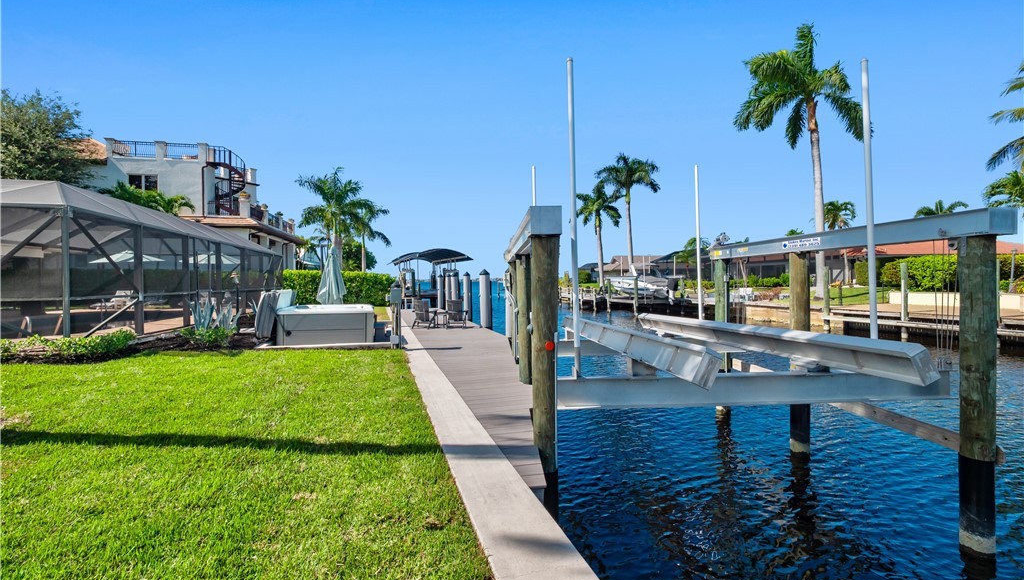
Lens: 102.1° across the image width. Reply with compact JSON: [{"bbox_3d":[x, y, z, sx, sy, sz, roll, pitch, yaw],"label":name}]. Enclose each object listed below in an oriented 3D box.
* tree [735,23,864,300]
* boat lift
[{"bbox_3d":[16.600,-7.470,23.843,6.800,16.000,6.800,1,1,34],"label":"tree"},{"bbox_3d":[2.205,0.782,5.943,4.400,3.130,4.500,0,1,-3],"label":"boat lift"}]

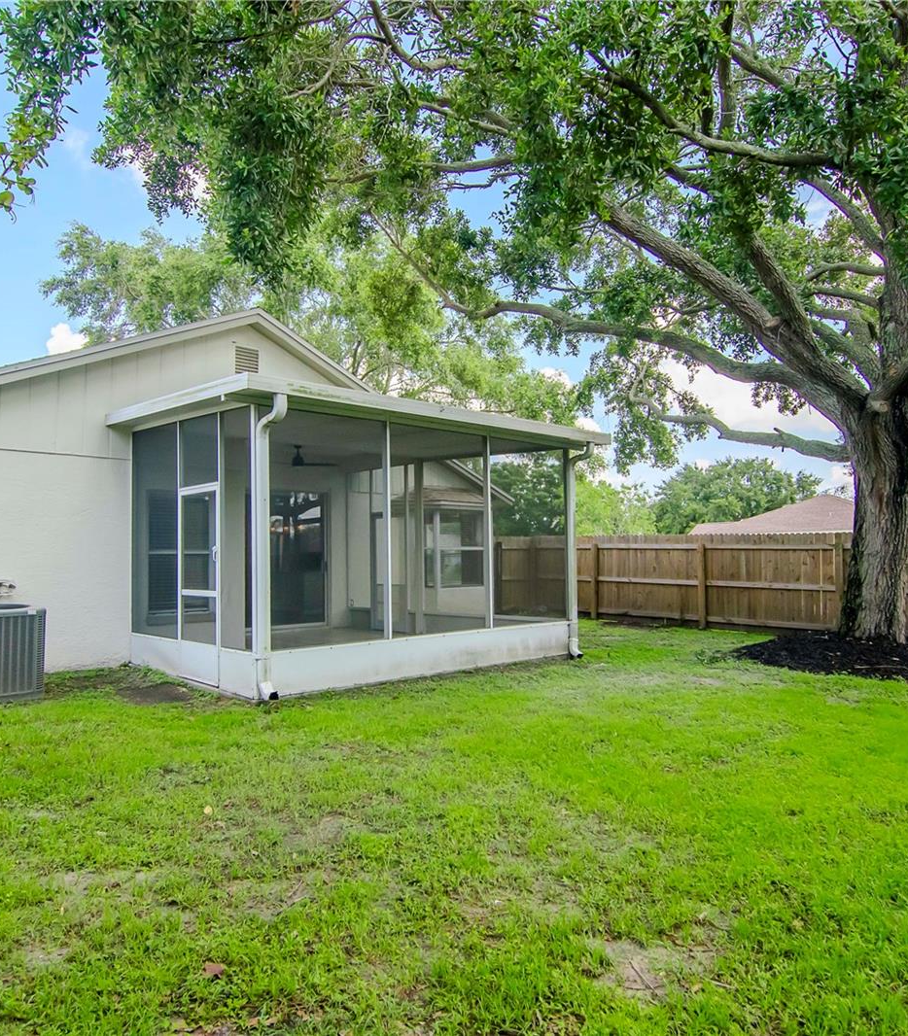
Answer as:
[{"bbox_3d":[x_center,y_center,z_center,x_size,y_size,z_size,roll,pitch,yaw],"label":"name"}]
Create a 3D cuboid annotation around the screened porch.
[{"bbox_3d":[-1.213,0.396,9.083,4.658,2.850,3.201,2,-5,-43],"label":"screened porch"}]

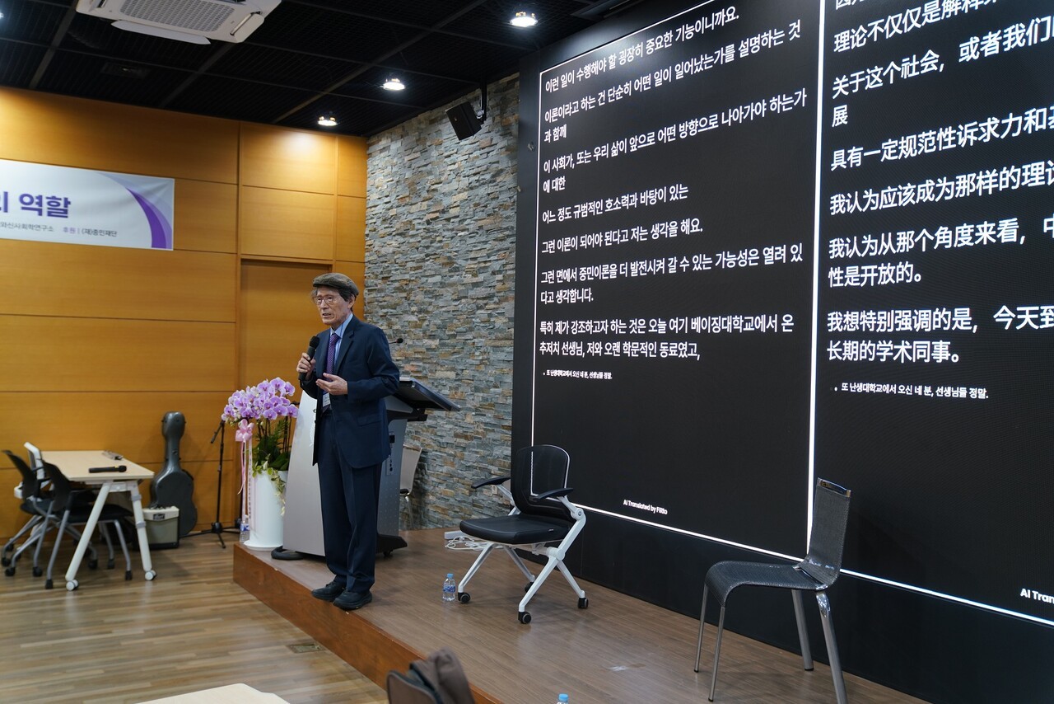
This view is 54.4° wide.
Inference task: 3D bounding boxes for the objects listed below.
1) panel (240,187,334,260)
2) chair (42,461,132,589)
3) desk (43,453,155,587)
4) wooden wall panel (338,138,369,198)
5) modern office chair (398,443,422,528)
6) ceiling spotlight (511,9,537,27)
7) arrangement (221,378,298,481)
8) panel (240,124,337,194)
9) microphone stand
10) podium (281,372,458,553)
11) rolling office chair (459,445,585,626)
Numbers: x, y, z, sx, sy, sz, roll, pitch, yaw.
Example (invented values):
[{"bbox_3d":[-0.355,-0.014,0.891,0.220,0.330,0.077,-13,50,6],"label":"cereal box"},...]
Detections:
[{"bbox_3d":[-2.112,-1.133,9.081,0.840,0.595,0.030,1,0,-32],"label":"panel"},{"bbox_3d":[-2.990,1.120,6.894,0.600,0.800,0.500,1,0,-32],"label":"chair"},{"bbox_3d":[-3.192,1.162,7.402,0.580,0.730,1.730,1,0,-32],"label":"desk"},{"bbox_3d":[-1.595,-1.690,9.392,0.290,0.550,0.030,1,0,-32],"label":"wooden wall panel"},{"bbox_3d":[-1.129,1.163,8.274,0.520,0.800,0.400,1,0,-32],"label":"modern office chair"},{"bbox_3d":[-0.017,-1.912,5.883,0.150,0.070,0.150,1,0,-1],"label":"ceiling spotlight"},{"bbox_3d":[-1.800,0.520,6.930,0.490,0.670,0.430,1,0,34],"label":"arrangement"},{"bbox_3d":[-2.101,-1.713,9.065,0.870,0.575,0.030,1,0,-32],"label":"panel"},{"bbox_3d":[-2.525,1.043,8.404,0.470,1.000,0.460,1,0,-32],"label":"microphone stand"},{"bbox_3d":[-1.034,0.747,6.771,0.660,1.150,0.920,1,0,35],"label":"podium"},{"bbox_3d":[-0.013,0.921,5.397,0.560,0.850,0.570,1,0,-40],"label":"rolling office chair"}]

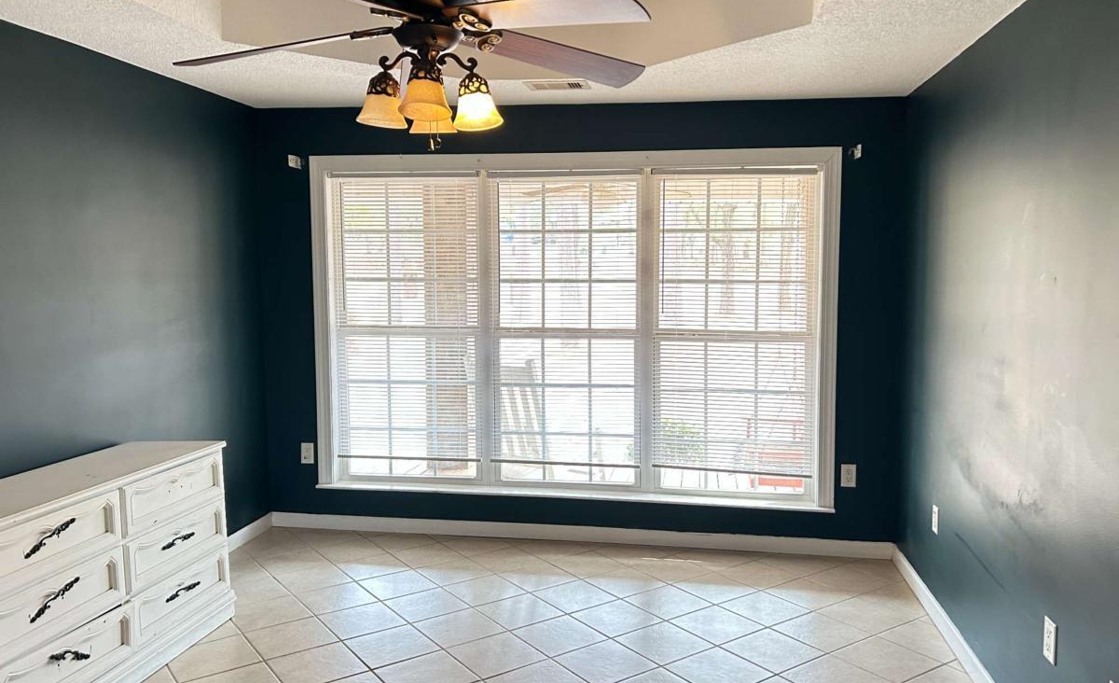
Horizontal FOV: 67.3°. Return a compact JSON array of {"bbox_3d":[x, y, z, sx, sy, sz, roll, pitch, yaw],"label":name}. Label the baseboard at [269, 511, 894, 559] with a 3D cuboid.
[{"bbox_3d":[0.018,1.095,4.783,3.561,0.092,0.017,1,5,9],"label":"baseboard"}]

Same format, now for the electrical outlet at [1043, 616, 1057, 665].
[{"bbox_3d":[1.472,0.898,2.522,0.010,0.122,0.079,1,5,9],"label":"electrical outlet"}]

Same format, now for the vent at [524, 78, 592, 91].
[{"bbox_3d":[-0.013,-1.255,4.119,0.305,0.020,0.205,1,5,9],"label":"vent"}]

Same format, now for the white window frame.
[{"bbox_3d":[0.029,-0.076,4.708,2.950,1.930,0.120,1,5,9],"label":"white window frame"}]

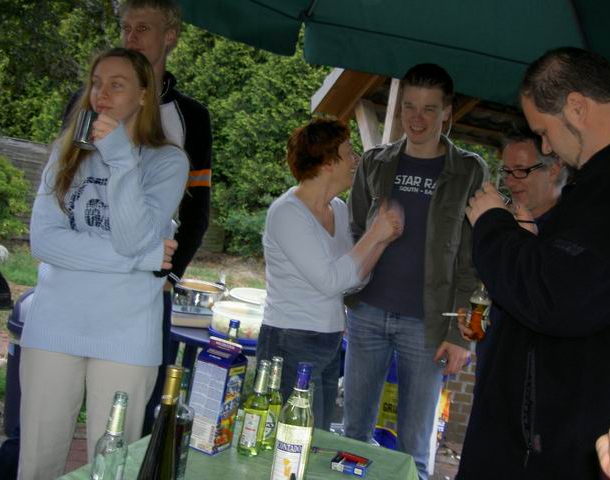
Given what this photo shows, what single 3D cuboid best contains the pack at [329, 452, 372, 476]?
[{"bbox_3d":[0.114,0.557,1.789,0.084,0.020,0.066,10,4,11],"label":"pack"}]

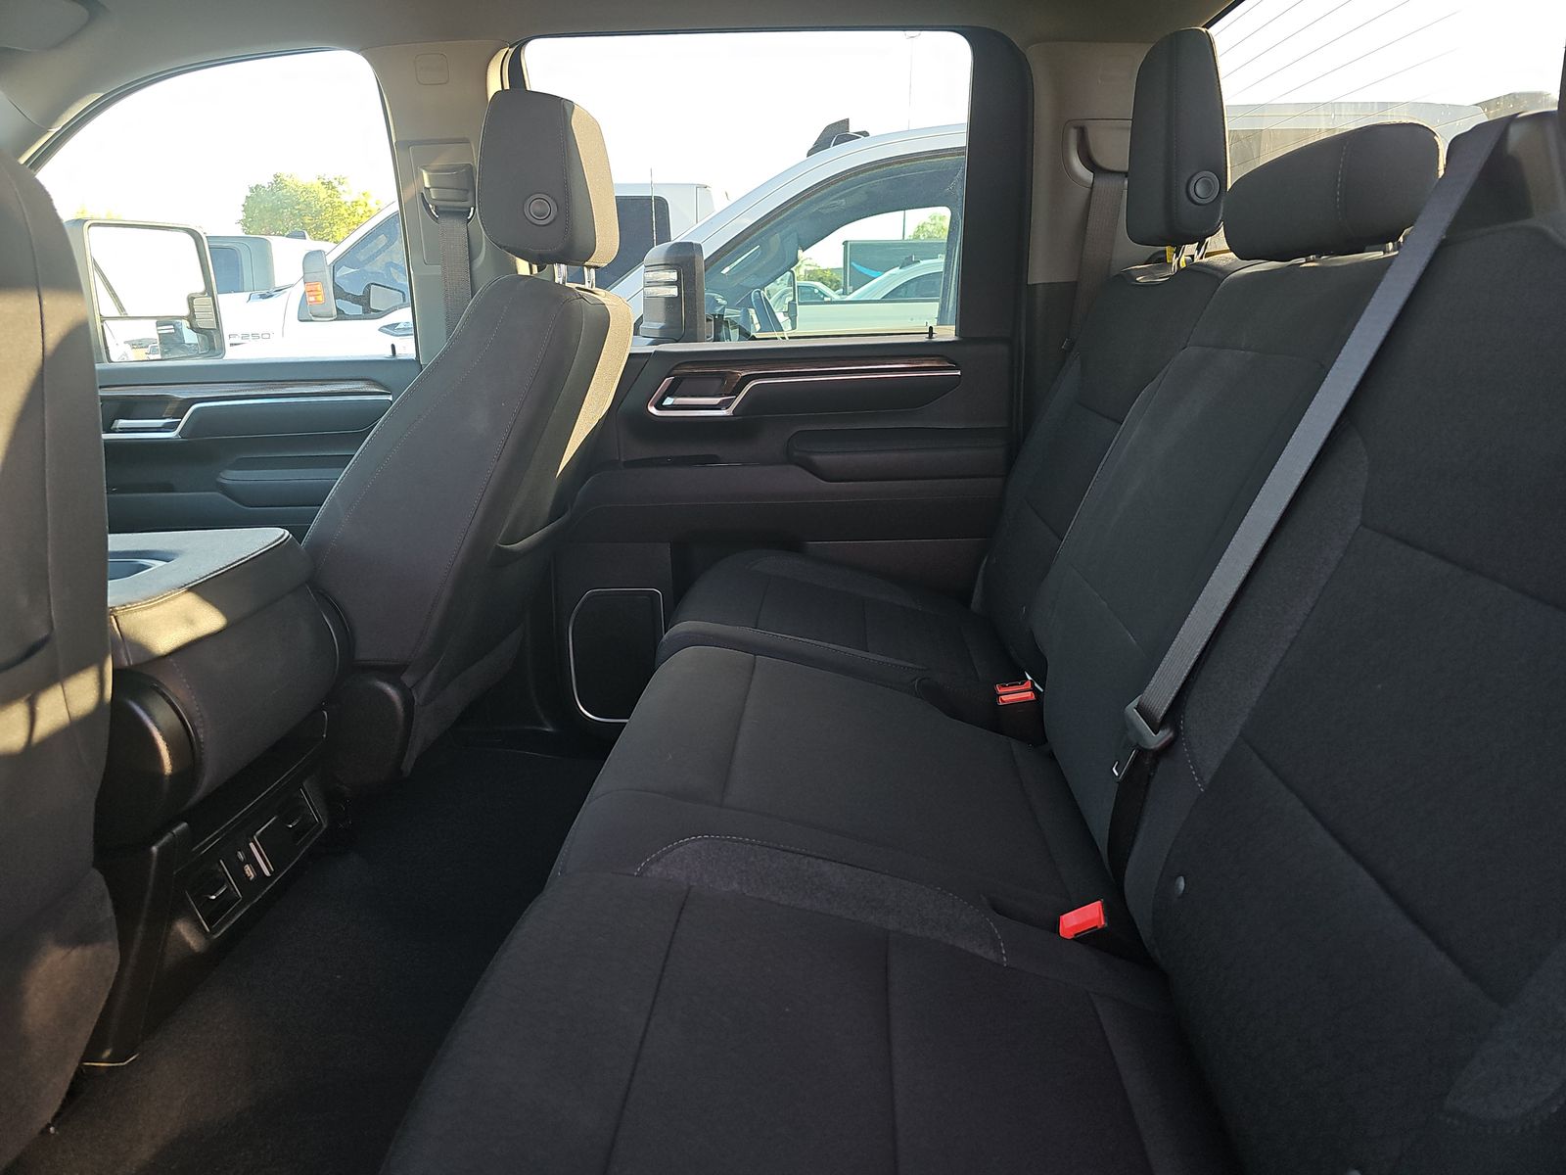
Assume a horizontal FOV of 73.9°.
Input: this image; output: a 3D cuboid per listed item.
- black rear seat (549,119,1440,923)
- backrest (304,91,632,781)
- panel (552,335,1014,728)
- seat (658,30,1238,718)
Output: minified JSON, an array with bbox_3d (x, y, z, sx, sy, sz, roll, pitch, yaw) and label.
[{"bbox_3d":[0.198,-0.028,1.044,0.810,0.795,0.440,-1,14,4],"label":"black rear seat"},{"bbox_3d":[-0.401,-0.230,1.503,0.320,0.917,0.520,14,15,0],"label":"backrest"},{"bbox_3d":[-0.025,-0.084,1.897,0.870,0.735,0.130,-1,14,4],"label":"panel"},{"bbox_3d":[0.225,-0.233,1.487,0.810,0.975,0.540,-1,14,4],"label":"seat"}]

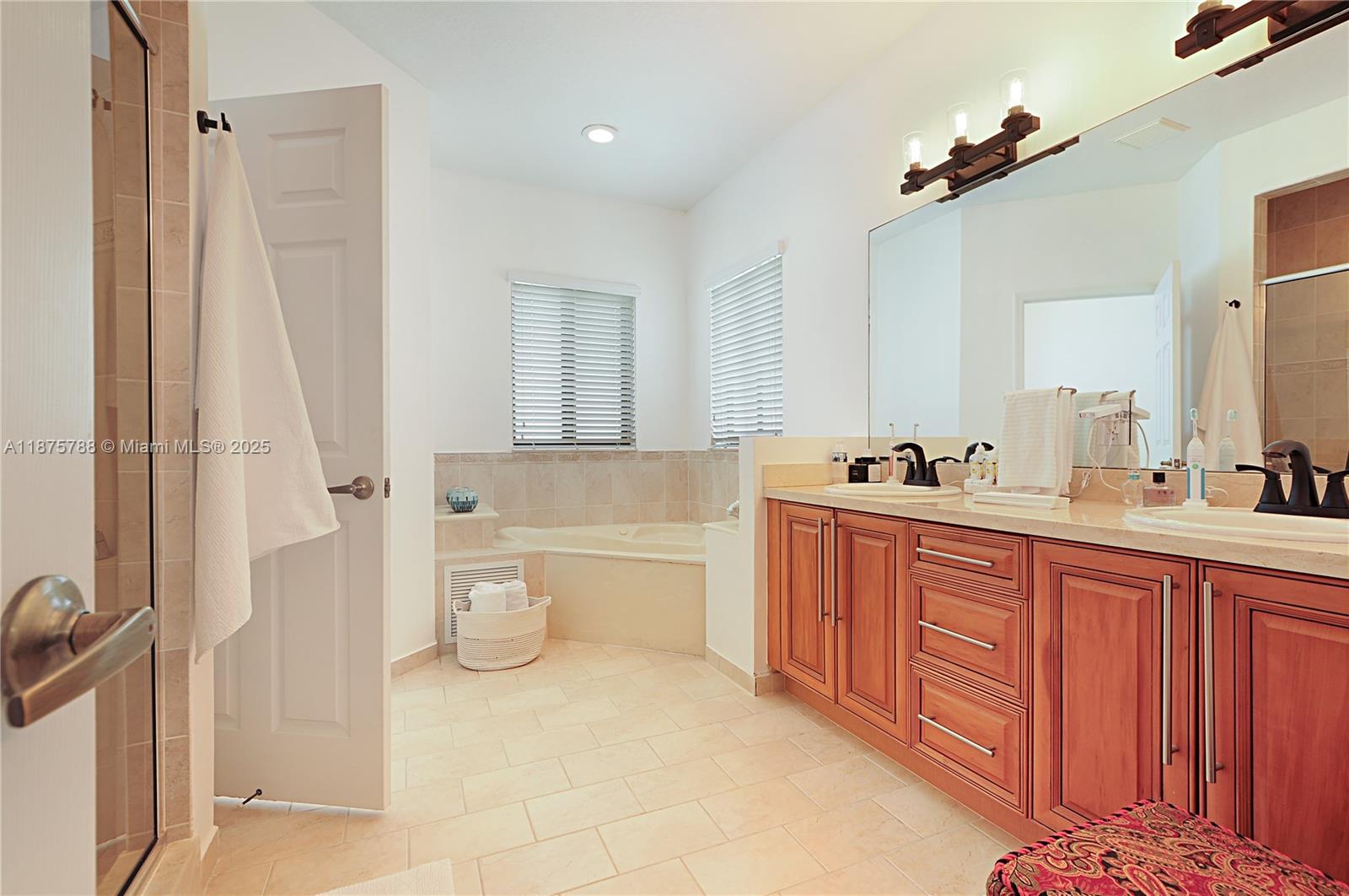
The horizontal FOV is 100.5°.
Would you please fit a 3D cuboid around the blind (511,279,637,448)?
[{"bbox_3d":[-0.678,-0.543,3.862,0.860,1.100,0.050,0,0,-26],"label":"blind"}]

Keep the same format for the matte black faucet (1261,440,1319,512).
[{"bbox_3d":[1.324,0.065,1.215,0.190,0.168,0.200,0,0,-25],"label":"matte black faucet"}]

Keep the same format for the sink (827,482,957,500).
[{"bbox_3d":[0.806,0.243,2.121,0.460,0.180,0.510,0,0,-26],"label":"sink"}]

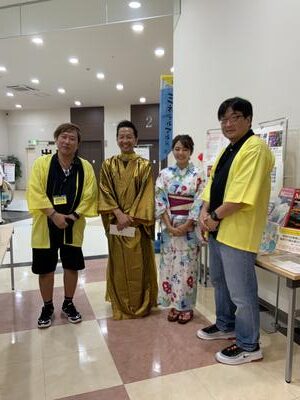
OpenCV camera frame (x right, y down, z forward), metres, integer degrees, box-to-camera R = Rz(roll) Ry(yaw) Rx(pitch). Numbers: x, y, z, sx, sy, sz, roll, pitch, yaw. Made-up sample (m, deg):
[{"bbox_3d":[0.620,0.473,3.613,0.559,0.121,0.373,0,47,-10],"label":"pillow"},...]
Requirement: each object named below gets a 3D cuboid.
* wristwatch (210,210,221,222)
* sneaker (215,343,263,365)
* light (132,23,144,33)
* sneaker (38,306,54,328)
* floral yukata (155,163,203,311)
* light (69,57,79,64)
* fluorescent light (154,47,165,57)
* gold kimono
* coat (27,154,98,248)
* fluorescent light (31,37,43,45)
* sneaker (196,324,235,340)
[{"bbox_3d":[0.436,0.108,2.230,0.042,0.068,0.055,-25,-15,21],"label":"wristwatch"},{"bbox_3d":[0.614,1.029,2.287,0.320,0.125,0.115,-2,6,-17],"label":"sneaker"},{"bbox_3d":[-0.241,-3.484,6.776,0.200,0.060,0.200,2,6,18],"label":"light"},{"bbox_3d":[-0.878,0.970,2.843,0.110,0.120,0.285,-1,6,-10],"label":"sneaker"},{"bbox_3d":[0.247,0.287,2.886,0.420,1.250,0.360,1,6,7],"label":"floral yukata"},{"bbox_3d":[-2.038,-3.716,8.940,0.200,0.060,0.200,2,6,18],"label":"light"},{"bbox_3d":[0.243,-3.638,8.238,0.200,0.060,0.200,2,6,18],"label":"fluorescent light"},{"bbox_3d":[-0.189,0.289,2.977,0.530,1.400,0.430,0,6,-3],"label":"gold kimono"},{"bbox_3d":[-0.729,-0.008,2.835,0.600,0.760,0.380,-1,6,-14],"label":"coat"},{"bbox_3d":[-2.517,-3.564,7.498,0.200,0.060,0.200,2,6,18],"label":"fluorescent light"},{"bbox_3d":[0.520,0.996,2.593,0.315,0.125,0.115,-1,6,-9],"label":"sneaker"}]

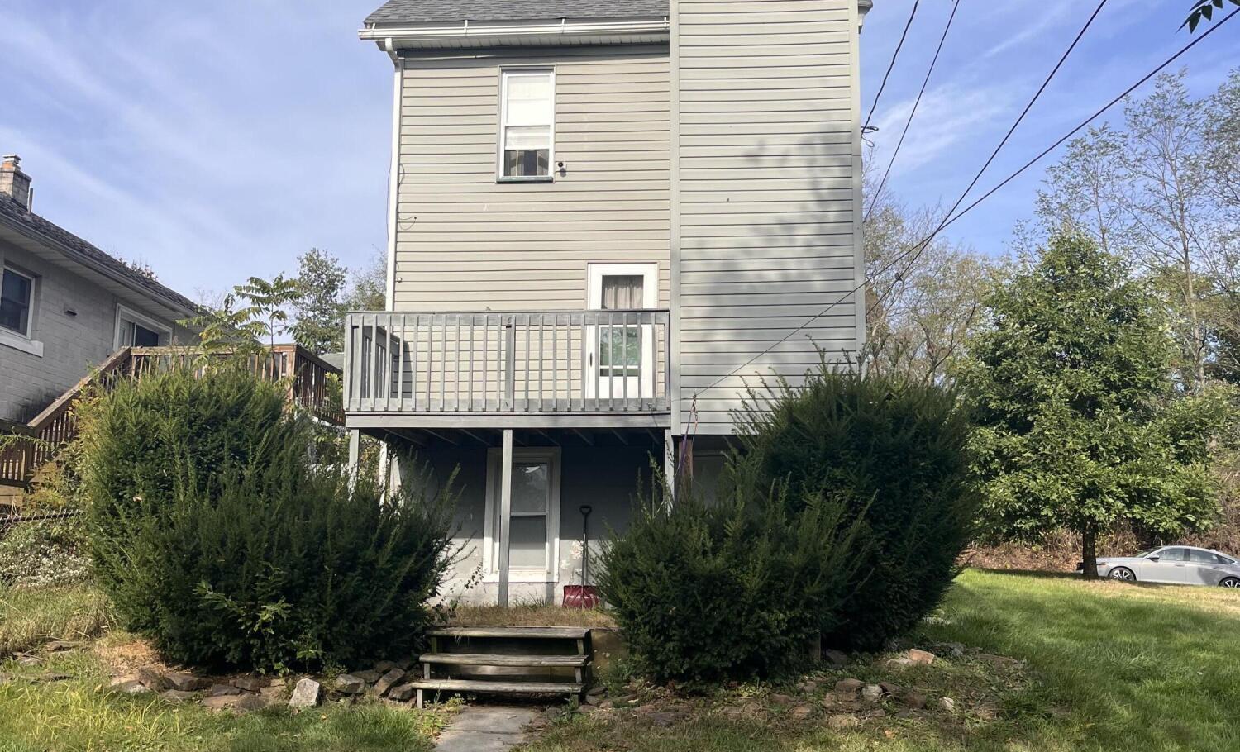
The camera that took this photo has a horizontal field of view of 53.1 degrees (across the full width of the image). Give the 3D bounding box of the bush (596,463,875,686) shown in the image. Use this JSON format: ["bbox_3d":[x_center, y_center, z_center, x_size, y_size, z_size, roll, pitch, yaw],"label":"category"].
[{"bbox_3d":[0.924,1.599,10.137,2.100,1.800,1.900,0,-8,4],"label":"bush"}]

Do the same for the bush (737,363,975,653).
[{"bbox_3d":[2.159,1.233,11.421,2.150,2.700,2.100,0,-8,4],"label":"bush"}]

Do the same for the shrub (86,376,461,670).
[{"bbox_3d":[-3.124,1.281,11.065,3.150,2.650,2.500,0,-8,4],"label":"shrub"}]

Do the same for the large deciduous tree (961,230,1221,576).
[{"bbox_3d":[10.796,0.806,28.510,5.500,7.650,5.400,0,-8,4],"label":"large deciduous tree"}]

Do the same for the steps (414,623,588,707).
[{"bbox_3d":[-0.910,2.259,9.661,1.300,0.560,0.780,0,-8,4],"label":"steps"}]

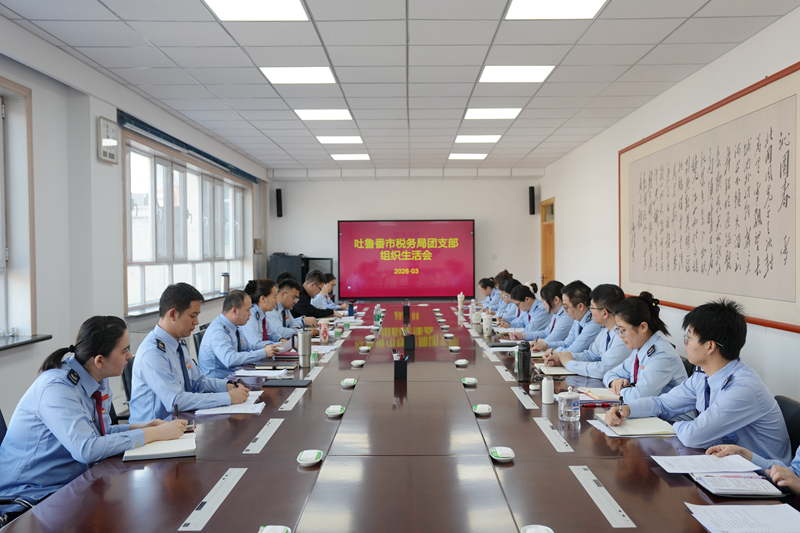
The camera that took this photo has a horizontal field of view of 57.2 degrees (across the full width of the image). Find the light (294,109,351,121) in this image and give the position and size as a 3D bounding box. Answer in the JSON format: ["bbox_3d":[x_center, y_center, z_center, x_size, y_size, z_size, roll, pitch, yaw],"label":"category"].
[{"bbox_3d":[-0.806,-1.651,7.908,0.590,0.050,0.580,0,1,1],"label":"light"}]

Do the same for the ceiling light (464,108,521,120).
[{"bbox_3d":[0.994,-1.656,7.881,0.590,0.050,0.580,0,1,1],"label":"ceiling light"}]

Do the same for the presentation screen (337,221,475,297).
[{"bbox_3d":[0.124,-0.119,13.350,2.470,1.440,0.100,0,1,1],"label":"presentation screen"}]

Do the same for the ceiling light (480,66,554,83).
[{"bbox_3d":[0.964,-1.620,6.112,0.590,0.050,0.590,0,1,1],"label":"ceiling light"}]

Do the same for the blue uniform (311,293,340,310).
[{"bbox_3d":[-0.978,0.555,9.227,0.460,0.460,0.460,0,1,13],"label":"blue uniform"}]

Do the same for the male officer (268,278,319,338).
[{"bbox_3d":[-0.965,0.718,6.412,0.660,1.235,0.530,0,1,11],"label":"male officer"}]

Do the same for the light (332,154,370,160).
[{"bbox_3d":[-0.753,-1.715,11.404,0.590,0.050,0.580,0,1,1],"label":"light"}]

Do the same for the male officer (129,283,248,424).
[{"bbox_3d":[-0.999,0.740,3.411,0.660,1.320,0.530,0,1,3],"label":"male officer"}]

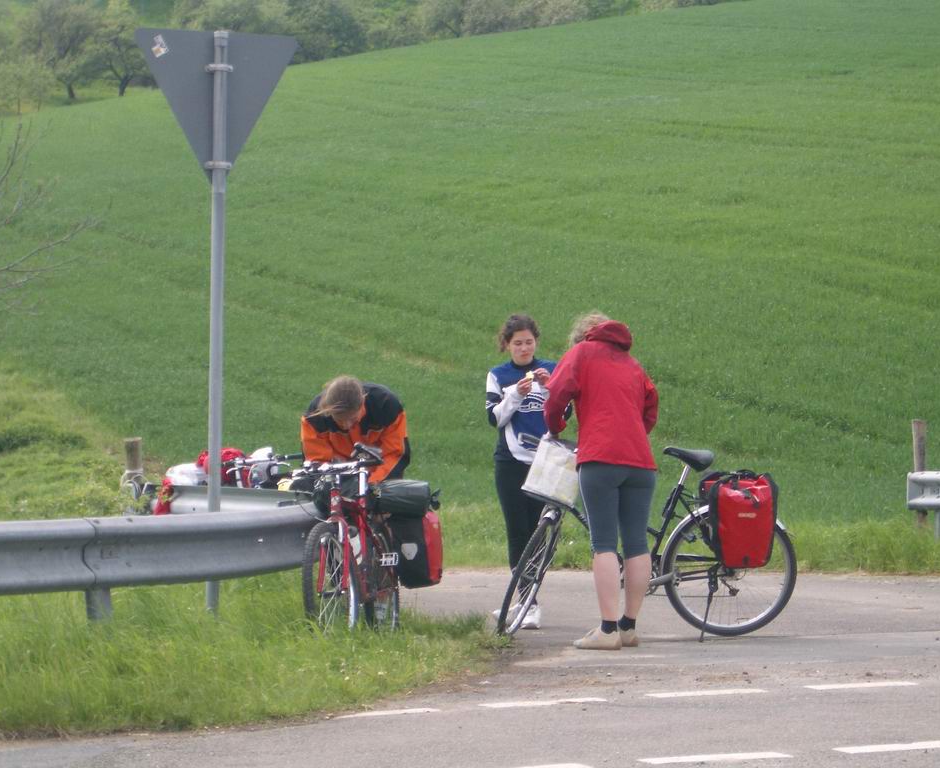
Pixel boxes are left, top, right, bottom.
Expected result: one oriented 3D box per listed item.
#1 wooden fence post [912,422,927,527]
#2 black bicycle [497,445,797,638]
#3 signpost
[{"bbox_3d":[3.825,0.854,26.400,0.110,1.080,0.110,-1,-1,0],"label":"wooden fence post"},{"bbox_3d":[0.920,0.801,16.200,1.570,1.030,0.620,0,-1,-2],"label":"black bicycle"},{"bbox_3d":[-1.232,-0.231,15.100,0.850,2.970,0.100,1,-1,-23],"label":"signpost"}]

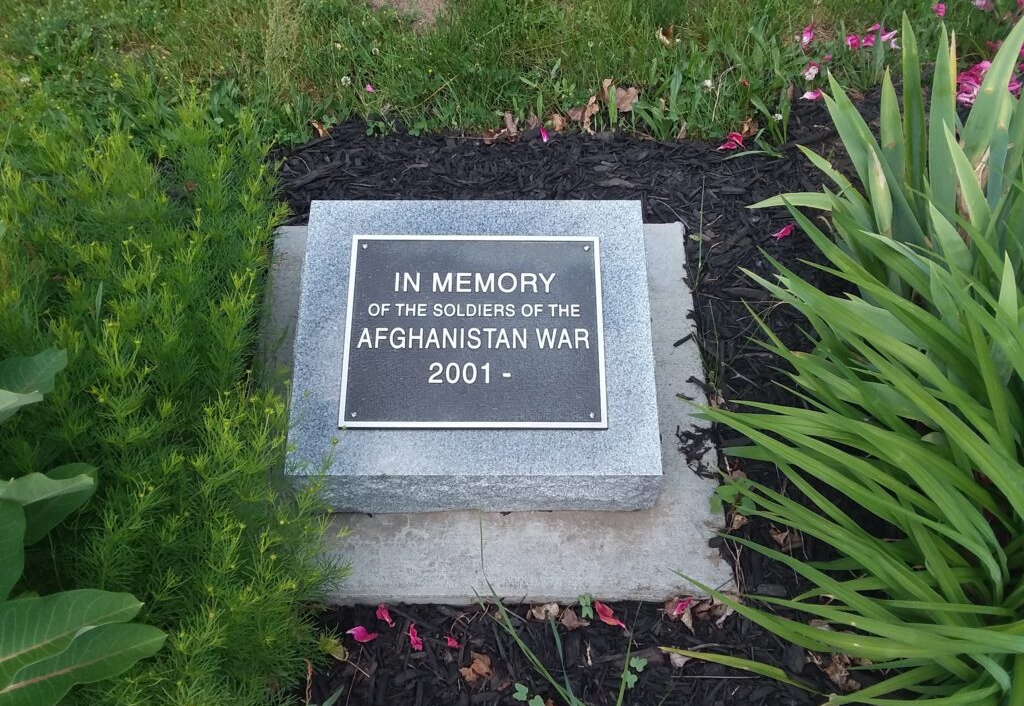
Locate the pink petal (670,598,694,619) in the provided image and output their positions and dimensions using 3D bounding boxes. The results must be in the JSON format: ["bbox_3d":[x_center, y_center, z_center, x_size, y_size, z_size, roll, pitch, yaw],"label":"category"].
[{"bbox_3d":[0.253,0.377,1.271,0.038,0.015,0.015,-35,66,-19],"label":"pink petal"}]

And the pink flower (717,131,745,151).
[{"bbox_3d":[0.441,-0.425,1.724,0.058,0.022,0.034,-5,60,-3],"label":"pink flower"}]

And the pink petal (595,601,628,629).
[{"bbox_3d":[0.144,0.387,1.271,0.057,0.014,0.020,39,67,19],"label":"pink petal"}]

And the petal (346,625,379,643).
[{"bbox_3d":[-0.219,0.413,1.258,0.047,0.014,0.023,8,60,4],"label":"petal"}]

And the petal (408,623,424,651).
[{"bbox_3d":[-0.140,0.417,1.256,0.017,0.014,0.039,-20,62,-12],"label":"petal"}]

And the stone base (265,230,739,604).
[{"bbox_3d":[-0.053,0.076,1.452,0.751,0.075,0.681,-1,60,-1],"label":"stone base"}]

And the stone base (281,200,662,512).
[{"bbox_3d":[-0.054,0.001,1.334,0.520,0.205,0.440,0,60,-1],"label":"stone base"}]

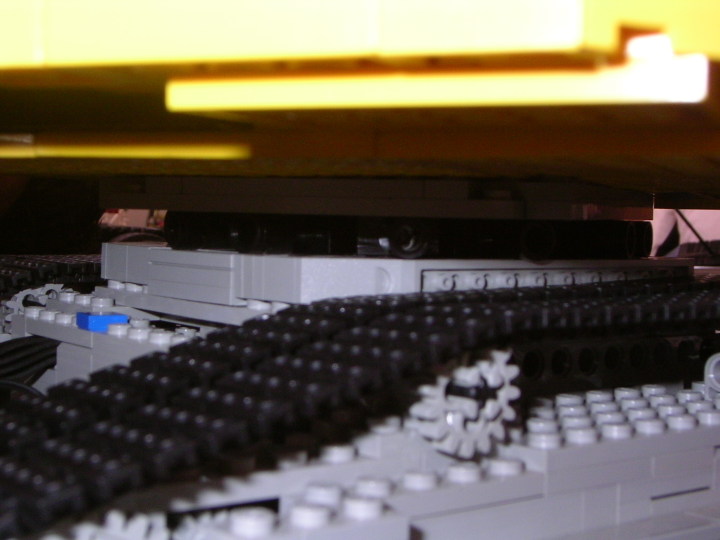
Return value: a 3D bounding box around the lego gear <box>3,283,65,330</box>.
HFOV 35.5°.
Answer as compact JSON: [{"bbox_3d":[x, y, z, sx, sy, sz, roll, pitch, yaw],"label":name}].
[{"bbox_3d":[-0.071,0.011,0.248,0.009,0.016,0.016,0,3,-37],"label":"lego gear"}]

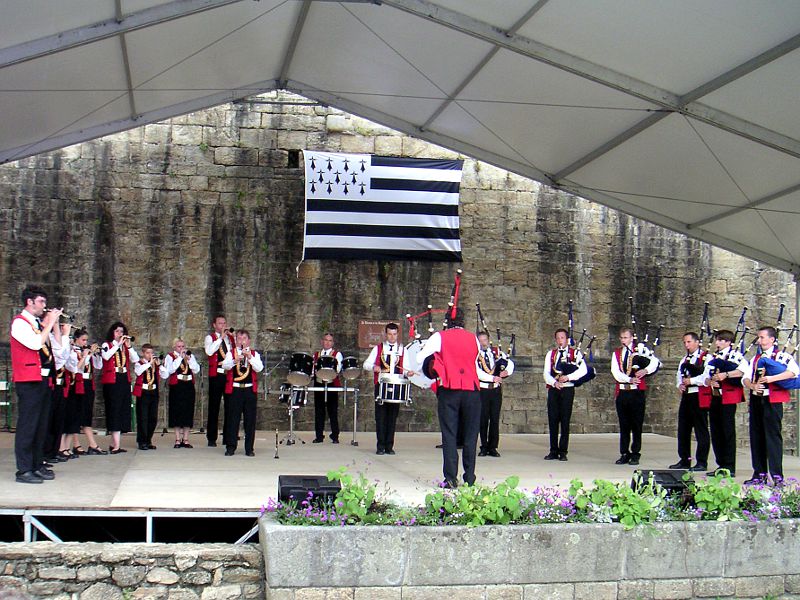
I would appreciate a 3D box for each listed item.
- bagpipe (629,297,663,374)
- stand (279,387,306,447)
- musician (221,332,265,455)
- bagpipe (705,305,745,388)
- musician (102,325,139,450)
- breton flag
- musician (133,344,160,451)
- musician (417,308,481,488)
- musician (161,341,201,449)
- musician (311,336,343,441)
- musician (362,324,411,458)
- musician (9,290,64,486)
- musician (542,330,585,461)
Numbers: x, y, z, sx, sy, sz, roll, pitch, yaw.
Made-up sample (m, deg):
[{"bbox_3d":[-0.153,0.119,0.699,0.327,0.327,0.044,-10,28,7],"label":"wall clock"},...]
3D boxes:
[{"bbox_3d":[3.202,0.504,11.500,0.500,1.080,0.480,-2,-6,35],"label":"bagpipe"},{"bbox_3d":[-1.659,1.762,13.547,0.380,0.880,0.380,2,-5,-5],"label":"stand"},{"bbox_3d":[-2.042,1.199,11.491,0.560,1.640,0.450,2,-5,-13],"label":"musician"},{"bbox_3d":[3.860,0.572,10.350,0.500,1.030,0.450,3,-5,-21],"label":"bagpipe"},{"bbox_3d":[-3.654,1.135,11.492,0.500,1.690,0.450,6,-6,-42],"label":"musician"},{"bbox_3d":[-0.319,-1.745,16.475,2.980,1.970,0.070,2,-5,-12],"label":"breton flag"},{"bbox_3d":[-3.429,1.318,11.998,0.420,1.420,0.380,4,-6,-33],"label":"musician"},{"bbox_3d":[0.488,0.965,8.650,0.600,1.760,0.480,2,-5,-10],"label":"musician"},{"bbox_3d":[-3.098,1.326,12.450,0.500,1.560,0.450,4,-6,-25],"label":"musician"},{"bbox_3d":[-1.155,1.391,13.800,0.500,1.730,0.400,2,-5,-3],"label":"musician"},{"bbox_3d":[-0.171,1.209,12.000,0.660,1.780,0.480,2,-5,-3],"label":"musician"},{"bbox_3d":[-3.362,0.784,8.100,0.460,1.800,0.480,1,-5,9],"label":"musician"},{"bbox_3d":[2.246,1.294,12.098,0.580,1.760,0.450,-1,-5,25],"label":"musician"}]

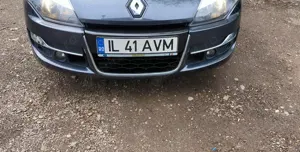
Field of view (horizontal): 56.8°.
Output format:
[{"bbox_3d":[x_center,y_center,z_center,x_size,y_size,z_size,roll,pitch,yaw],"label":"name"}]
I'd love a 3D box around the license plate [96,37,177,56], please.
[{"bbox_3d":[-0.076,-0.194,1.806,0.520,0.122,0.025,-1,31,-4],"label":"license plate"}]

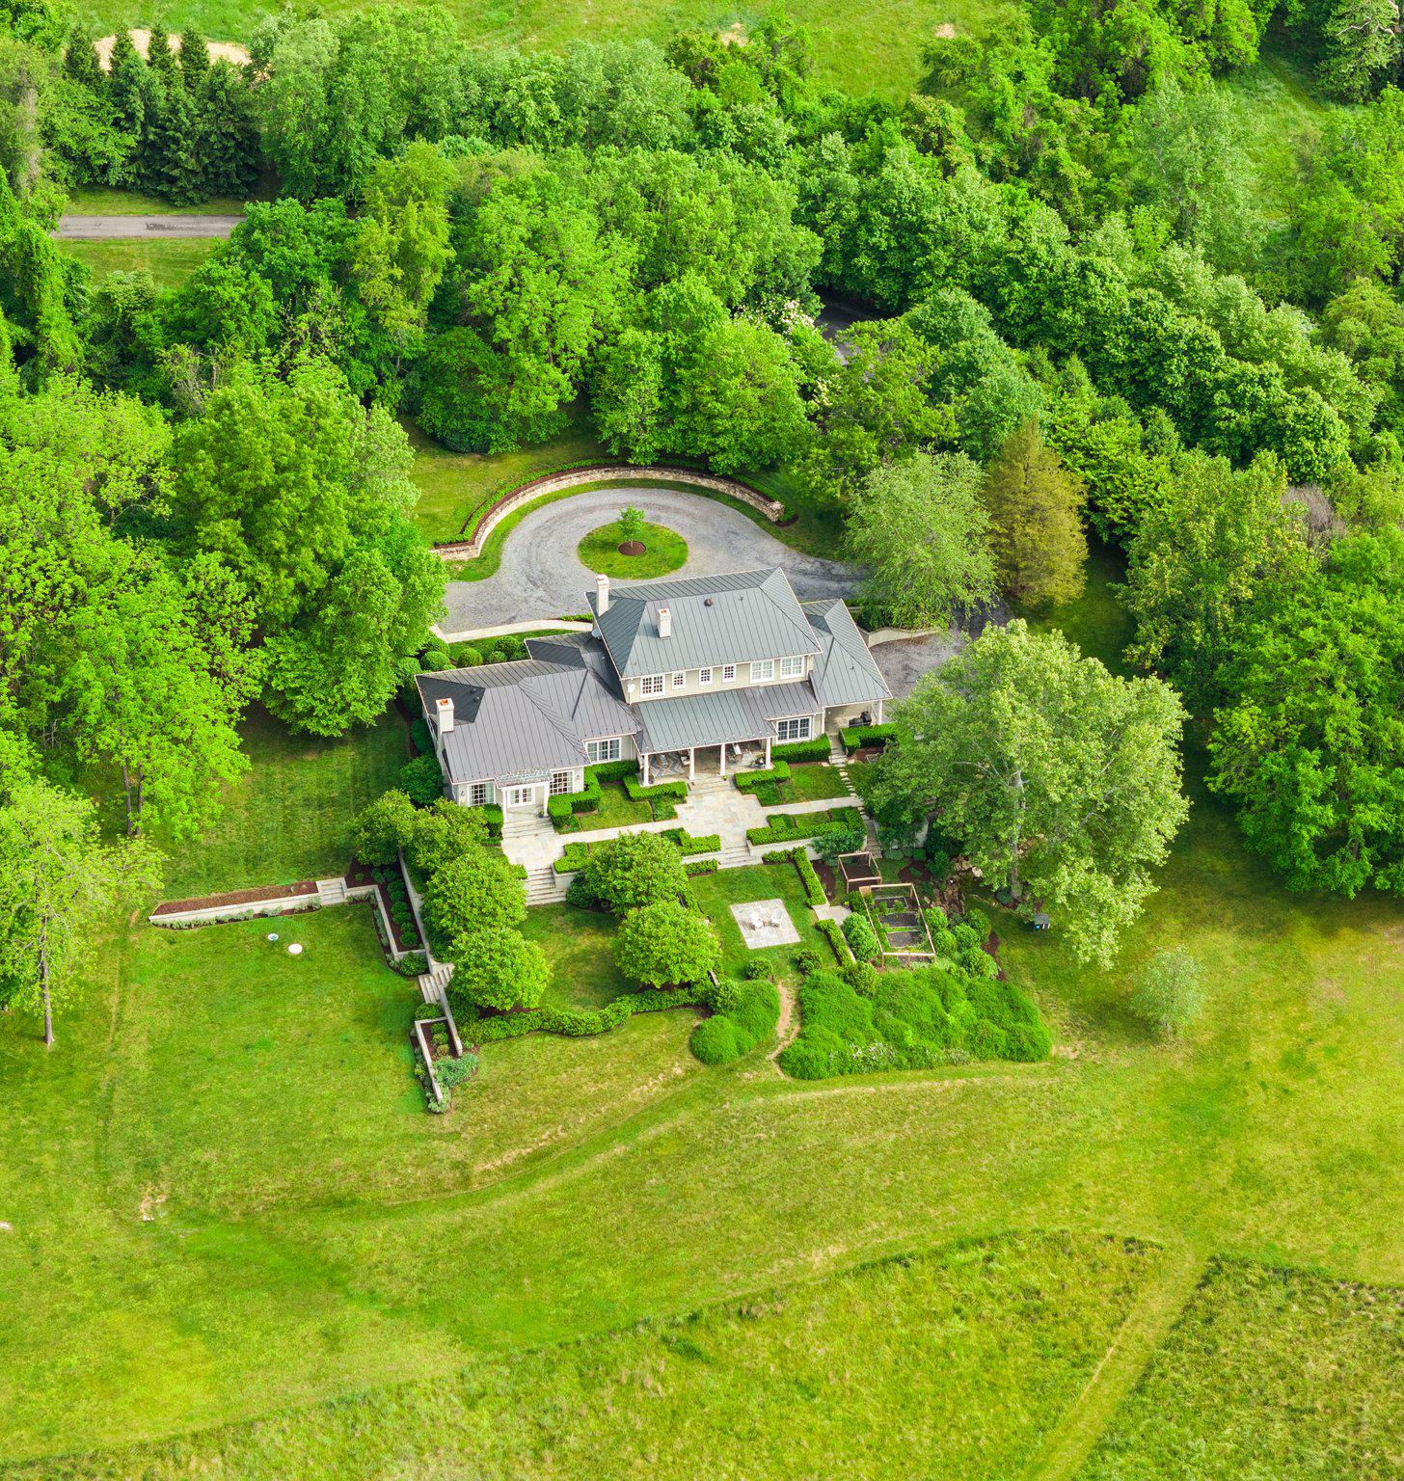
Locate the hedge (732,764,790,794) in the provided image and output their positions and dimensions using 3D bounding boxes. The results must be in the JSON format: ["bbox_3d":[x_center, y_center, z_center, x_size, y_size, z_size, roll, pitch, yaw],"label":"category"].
[{"bbox_3d":[3.842,2.394,253.767,3.634,0.736,1.938,-8,36,-12],"label":"hedge"}]

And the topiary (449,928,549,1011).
[{"bbox_3d":[-11.566,13.314,228.223,5.765,4.859,5.765,1,35,0],"label":"topiary"}]

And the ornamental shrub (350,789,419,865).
[{"bbox_3d":[-19.625,5.396,247.190,4.360,4.845,4.360,-8,36,-12],"label":"ornamental shrub"}]

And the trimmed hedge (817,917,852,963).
[{"bbox_3d":[7.750,11.550,230.950,0.850,0.800,3.900,-8,35,-12],"label":"trimmed hedge"}]

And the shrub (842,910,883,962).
[{"bbox_3d":[9.340,11.310,230.780,2.100,1.600,3.500,-8,35,-12],"label":"shrub"}]

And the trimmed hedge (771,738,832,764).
[{"bbox_3d":[6.303,0.812,255.854,3.779,0.950,1.211,-8,36,-12],"label":"trimmed hedge"}]

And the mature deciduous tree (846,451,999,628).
[{"bbox_3d":[14.240,-13.000,257.150,9.700,10.600,9.700,0,34,0],"label":"mature deciduous tree"}]

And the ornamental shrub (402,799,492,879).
[{"bbox_3d":[-15.739,6.210,245.410,5.426,4.845,5.233,1,35,0],"label":"ornamental shrub"}]

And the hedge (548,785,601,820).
[{"bbox_3d":[-7.670,3.930,240.520,3.000,0.950,2.000,-8,35,-12],"label":"hedge"}]

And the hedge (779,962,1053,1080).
[{"bbox_3d":[12.220,15.820,226.110,15.500,2.300,8.200,-8,35,-12],"label":"hedge"}]

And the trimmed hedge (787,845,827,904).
[{"bbox_3d":[6.626,8.619,246.108,0.775,0.659,5.717,-5,35,-8],"label":"trimmed hedge"}]

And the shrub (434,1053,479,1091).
[{"bbox_3d":[-13.800,18.470,223.740,2.500,0.950,2.200,-8,35,-12],"label":"shrub"}]

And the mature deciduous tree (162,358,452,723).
[{"bbox_3d":[-25.203,-12.331,254.325,17.248,24.709,17.248,-8,36,-12],"label":"mature deciduous tree"}]

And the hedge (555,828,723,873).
[{"bbox_3d":[-4.039,6.795,247.417,10.659,0.533,2.326,-8,36,-12],"label":"hedge"}]

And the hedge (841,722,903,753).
[{"bbox_3d":[10.600,-0.180,246.840,3.700,0.900,1.900,-8,35,-12],"label":"hedge"}]

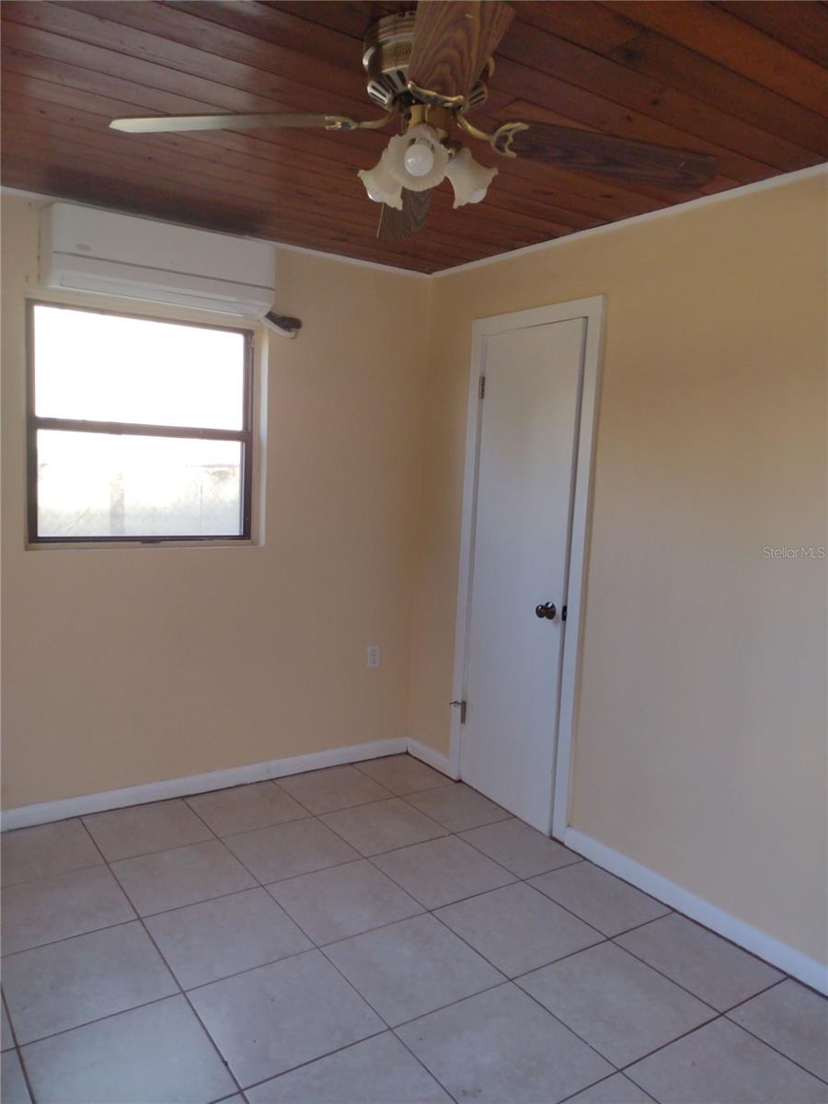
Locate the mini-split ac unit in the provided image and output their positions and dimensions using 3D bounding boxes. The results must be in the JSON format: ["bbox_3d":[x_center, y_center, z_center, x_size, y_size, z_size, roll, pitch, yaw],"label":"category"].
[{"bbox_3d":[-0.954,-1.082,3.263,0.828,0.277,0.217,-2,9,-34],"label":"mini-split ac unit"}]

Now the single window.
[{"bbox_3d":[-1.079,-0.497,3.493,0.903,0.901,0.075,-2,9,-34],"label":"single window"}]

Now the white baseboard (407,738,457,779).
[{"bbox_3d":[0.082,0.995,4.160,0.015,0.083,0.384,-2,9,-34],"label":"white baseboard"}]

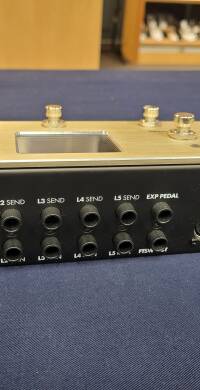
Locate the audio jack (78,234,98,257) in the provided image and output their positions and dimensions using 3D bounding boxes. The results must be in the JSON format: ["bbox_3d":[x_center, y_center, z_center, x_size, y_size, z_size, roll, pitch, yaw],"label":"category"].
[{"bbox_3d":[-0.006,0.028,0.216,0.010,0.010,0.008,-2,29,-12],"label":"audio jack"}]

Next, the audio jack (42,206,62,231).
[{"bbox_3d":[-0.025,0.012,0.203,0.010,0.010,0.008,-2,29,-12],"label":"audio jack"}]

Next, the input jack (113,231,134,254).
[{"bbox_3d":[0.013,0.027,0.220,0.010,0.010,0.008,-2,29,-12],"label":"input jack"}]

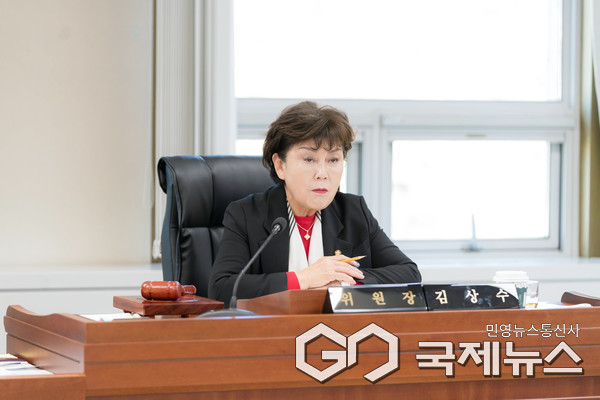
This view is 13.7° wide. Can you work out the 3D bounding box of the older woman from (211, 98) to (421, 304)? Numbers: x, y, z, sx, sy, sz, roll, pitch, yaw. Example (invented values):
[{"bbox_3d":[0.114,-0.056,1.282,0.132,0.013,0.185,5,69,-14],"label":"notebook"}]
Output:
[{"bbox_3d":[0.015,0.380,6.000,0.520,1.220,0.700,-1,3,-23],"label":"older woman"}]

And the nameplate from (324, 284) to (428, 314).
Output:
[{"bbox_3d":[0.168,0.220,5.570,0.224,0.054,0.066,-1,3,-21],"label":"nameplate"}]

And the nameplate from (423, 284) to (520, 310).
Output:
[{"bbox_3d":[0.379,0.218,5.651,0.224,0.054,0.066,-1,3,-21],"label":"nameplate"}]

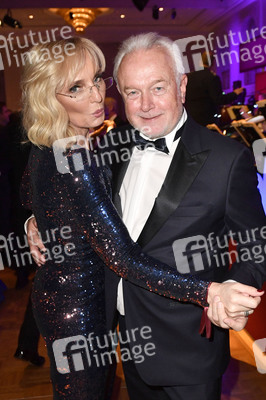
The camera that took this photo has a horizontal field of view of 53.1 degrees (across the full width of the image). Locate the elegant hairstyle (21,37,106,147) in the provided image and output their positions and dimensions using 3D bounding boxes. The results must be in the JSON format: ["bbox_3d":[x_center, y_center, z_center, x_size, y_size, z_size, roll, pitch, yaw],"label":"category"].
[{"bbox_3d":[-0.178,-0.272,0.690,0.190,0.265,0.210,-25,23,-32],"label":"elegant hairstyle"}]

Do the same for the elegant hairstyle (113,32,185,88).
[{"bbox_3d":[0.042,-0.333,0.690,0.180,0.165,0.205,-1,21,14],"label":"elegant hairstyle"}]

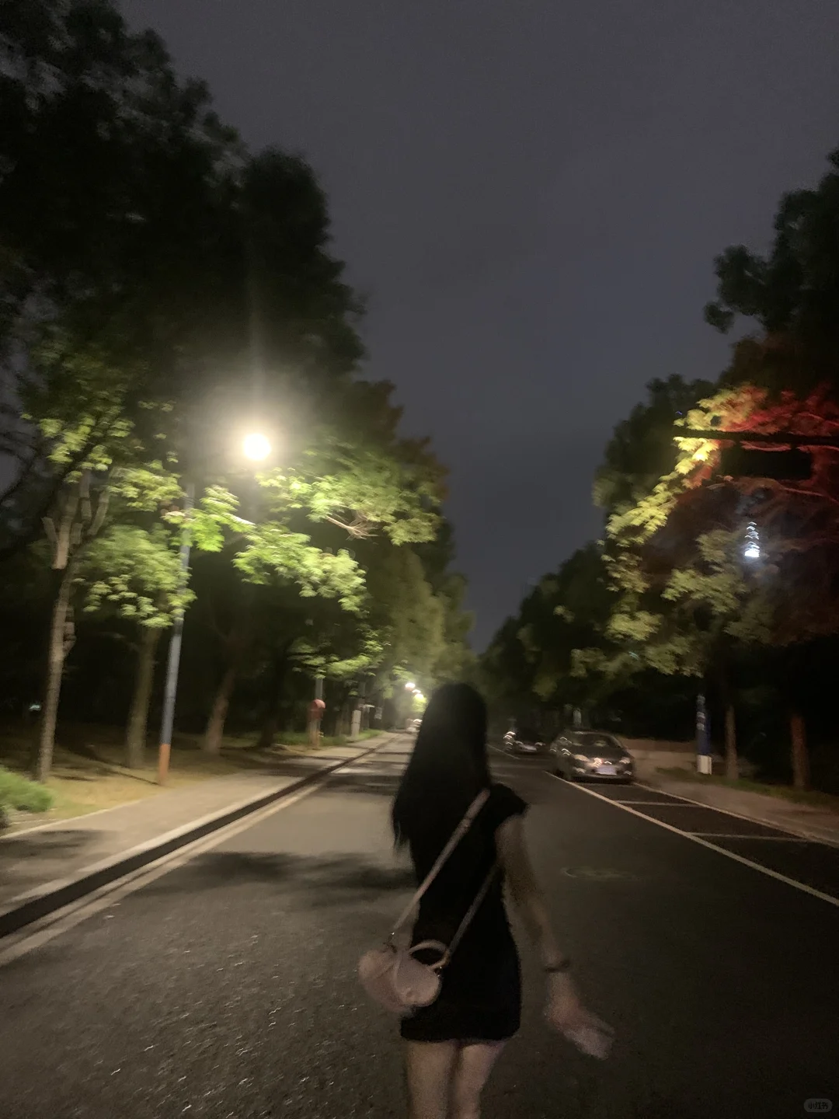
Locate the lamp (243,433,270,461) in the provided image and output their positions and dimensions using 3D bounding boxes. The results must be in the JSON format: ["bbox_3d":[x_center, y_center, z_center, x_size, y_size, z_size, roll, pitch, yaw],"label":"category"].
[{"bbox_3d":[-3.468,-2.405,17.926,0.550,0.450,0.500,2,-11,1],"label":"lamp"}]

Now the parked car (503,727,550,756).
[{"bbox_3d":[5.862,9.935,46.322,1.780,1.460,4.500,2,-11,1],"label":"parked car"}]

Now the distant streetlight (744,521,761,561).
[{"bbox_3d":[9.649,-0.520,24.380,0.450,0.900,0.450,2,-11,1],"label":"distant streetlight"}]

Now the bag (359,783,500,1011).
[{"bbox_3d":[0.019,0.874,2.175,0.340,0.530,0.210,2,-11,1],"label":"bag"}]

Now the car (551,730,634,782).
[{"bbox_3d":[5.211,5.990,25.724,1.780,1.460,4.550,2,-11,1],"label":"car"}]

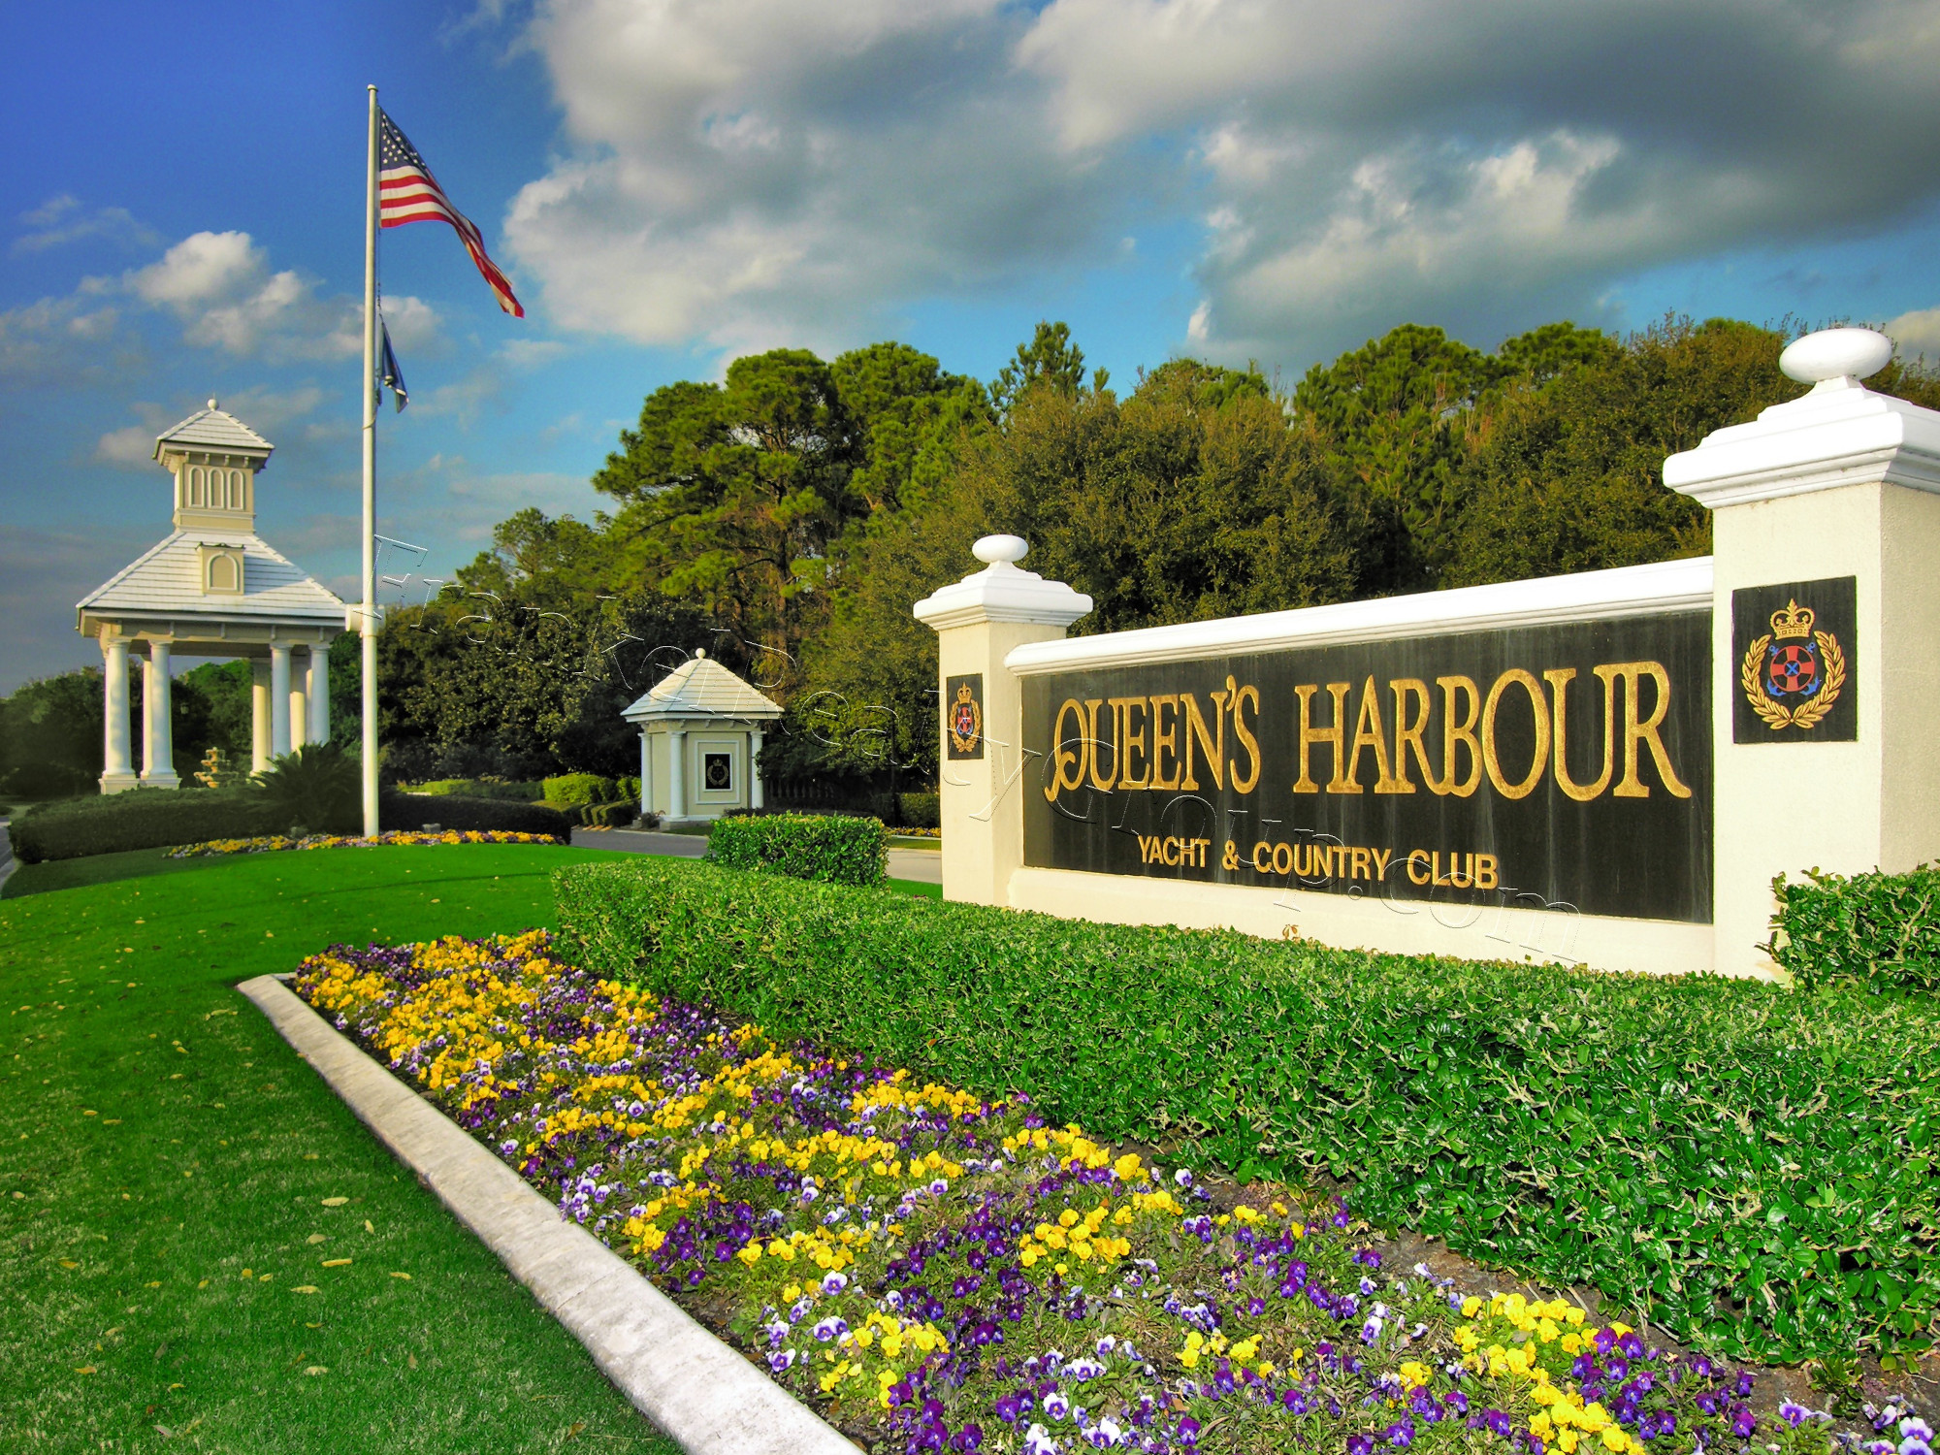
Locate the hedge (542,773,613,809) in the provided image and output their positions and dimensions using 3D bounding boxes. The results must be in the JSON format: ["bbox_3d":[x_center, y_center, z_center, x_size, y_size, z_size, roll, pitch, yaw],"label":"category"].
[{"bbox_3d":[-13.000,2.080,44.500,2.200,1.100,1.400,0,-2,-18],"label":"hedge"}]

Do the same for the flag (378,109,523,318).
[{"bbox_3d":[-7.720,-7.650,20.000,2.000,2.900,0.500,0,-2,-13],"label":"flag"}]

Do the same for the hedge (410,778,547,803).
[{"bbox_3d":[-17.100,2.200,46.500,4.800,1.000,1.400,0,-2,-18],"label":"hedge"}]

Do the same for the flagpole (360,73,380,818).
[{"bbox_3d":[-8.454,-3.768,19.000,0.200,10.650,0.200,0,-2,-34],"label":"flagpole"}]

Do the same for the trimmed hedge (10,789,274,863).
[{"bbox_3d":[-12.100,1.510,20.000,3.300,0.750,1.300,0,-2,-30],"label":"trimmed hedge"}]

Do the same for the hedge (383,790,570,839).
[{"bbox_3d":[-7.850,1.400,21.300,2.750,0.680,1.100,-1,-2,-2],"label":"hedge"}]

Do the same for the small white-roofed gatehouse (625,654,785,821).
[{"bbox_3d":[-7.259,0.267,36.500,3.300,4.650,3.300,0,-2,-34],"label":"small white-roofed gatehouse"}]

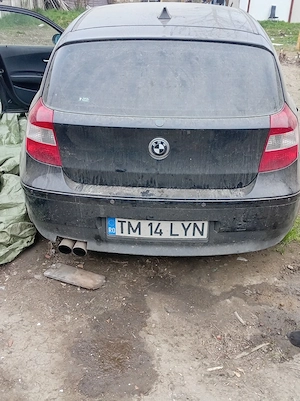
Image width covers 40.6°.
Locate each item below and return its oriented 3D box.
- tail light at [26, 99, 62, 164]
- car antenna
[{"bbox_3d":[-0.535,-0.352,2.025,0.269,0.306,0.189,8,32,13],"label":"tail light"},{"bbox_3d":[0.083,-1.010,2.170,0.067,0.056,0.140,2,31,3],"label":"car antenna"}]

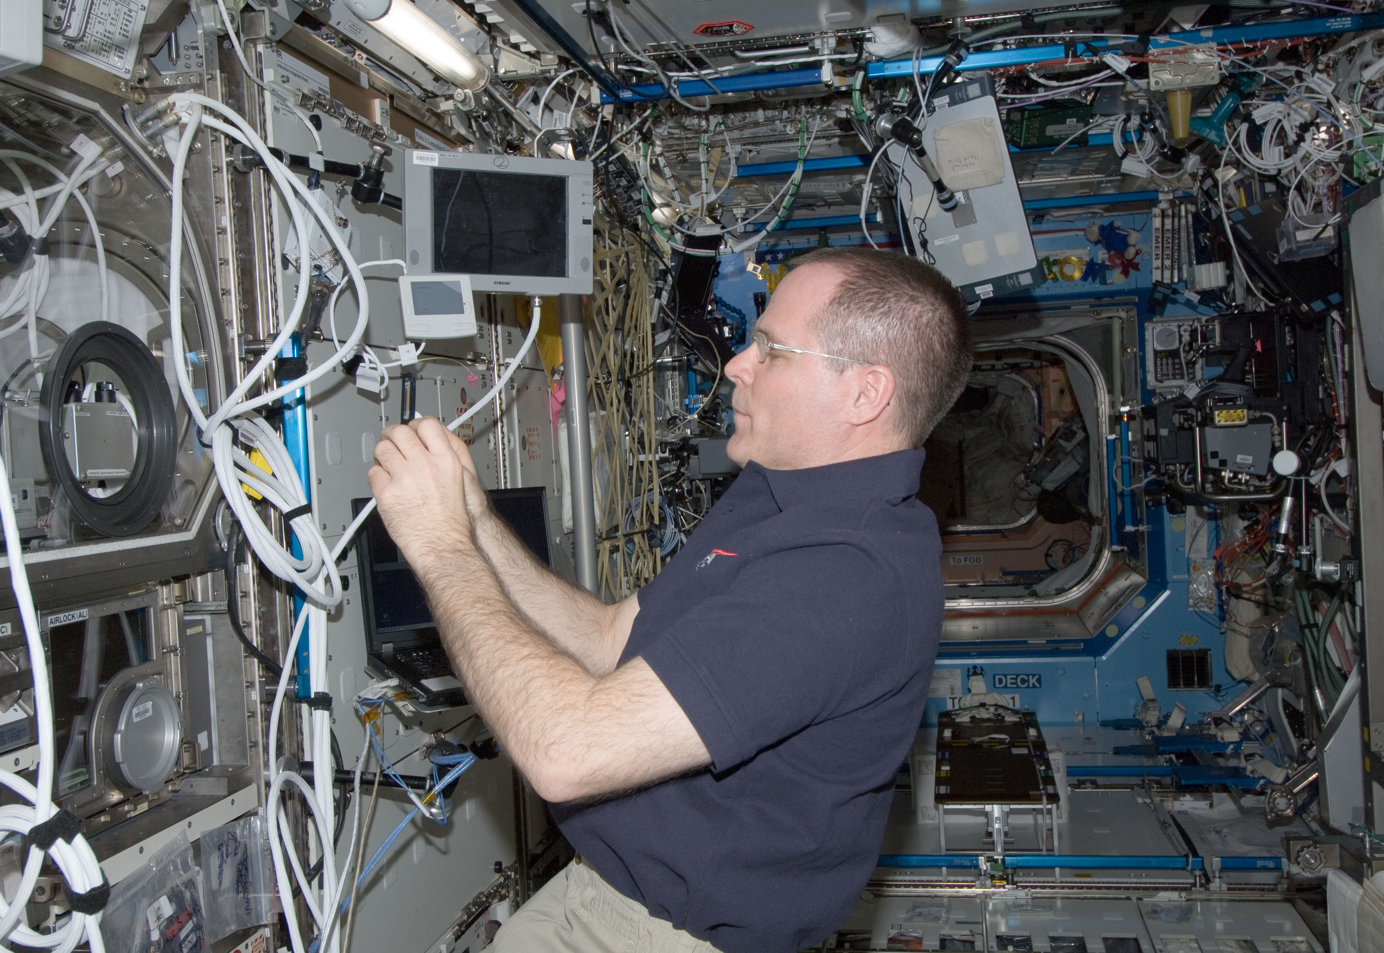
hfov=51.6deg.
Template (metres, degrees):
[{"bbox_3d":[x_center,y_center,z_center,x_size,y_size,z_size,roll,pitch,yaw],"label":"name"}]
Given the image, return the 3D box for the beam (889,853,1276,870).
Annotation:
[{"bbox_3d":[1.030,1.091,4.054,1.225,0.031,0.027,-2,2,11],"label":"beam"}]

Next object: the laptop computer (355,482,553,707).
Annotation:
[{"bbox_3d":[-0.329,0.185,2.350,0.356,0.269,0.326,-4,11,-32],"label":"laptop computer"}]

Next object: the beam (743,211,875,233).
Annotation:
[{"bbox_3d":[0.428,-0.925,5.196,0.518,0.031,0.027,-2,2,11],"label":"beam"}]

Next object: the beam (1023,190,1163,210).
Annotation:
[{"bbox_3d":[1.402,-0.967,5.005,0.520,0.031,0.027,-2,2,11],"label":"beam"}]

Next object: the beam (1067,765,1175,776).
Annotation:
[{"bbox_3d":[1.501,1.040,5.048,0.510,0.031,0.027,-2,2,11],"label":"beam"}]

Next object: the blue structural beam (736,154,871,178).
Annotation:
[{"bbox_3d":[0.352,-0.891,4.124,0.465,0.031,0.027,-2,2,11],"label":"blue structural beam"}]

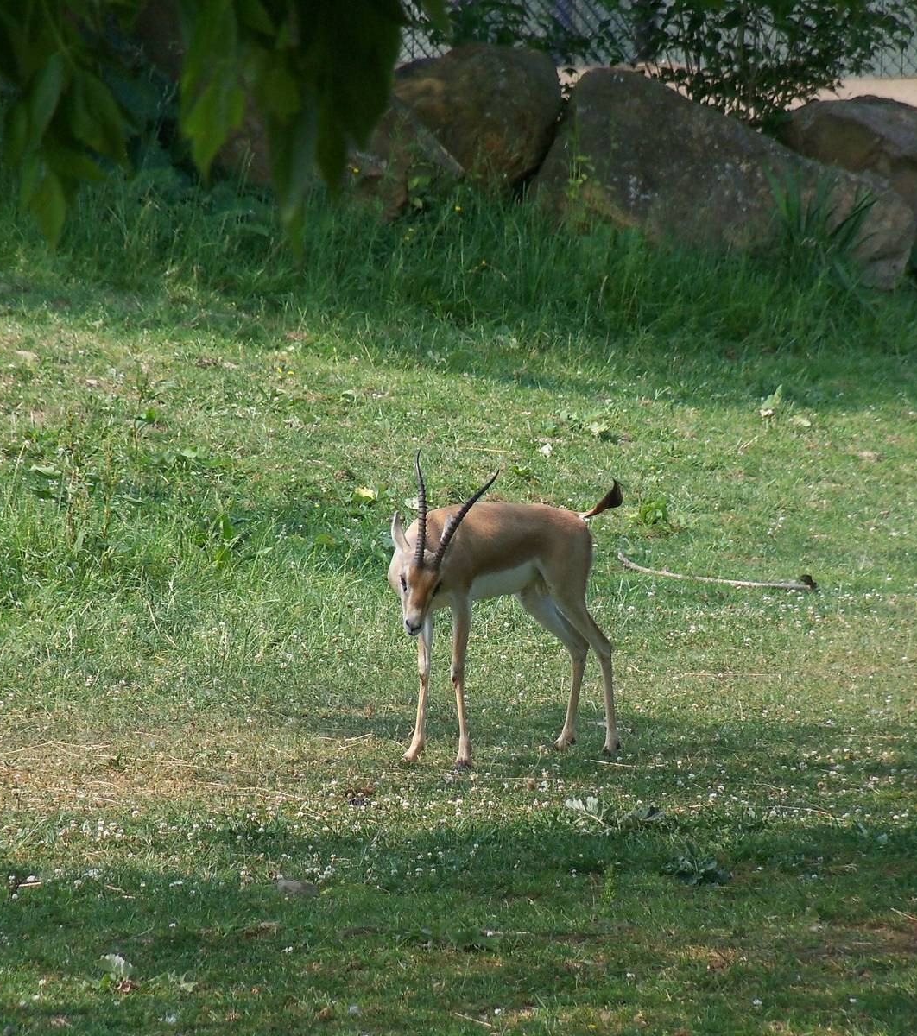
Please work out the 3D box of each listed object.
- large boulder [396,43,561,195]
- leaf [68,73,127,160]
[{"bbox_3d":[0.060,-1.418,50.500,0.630,0.590,0.550,0,5,0],"label":"large boulder"},{"bbox_3d":[-0.337,-0.374,13.000,0.055,0.086,0.040,0,5,0],"label":"leaf"}]

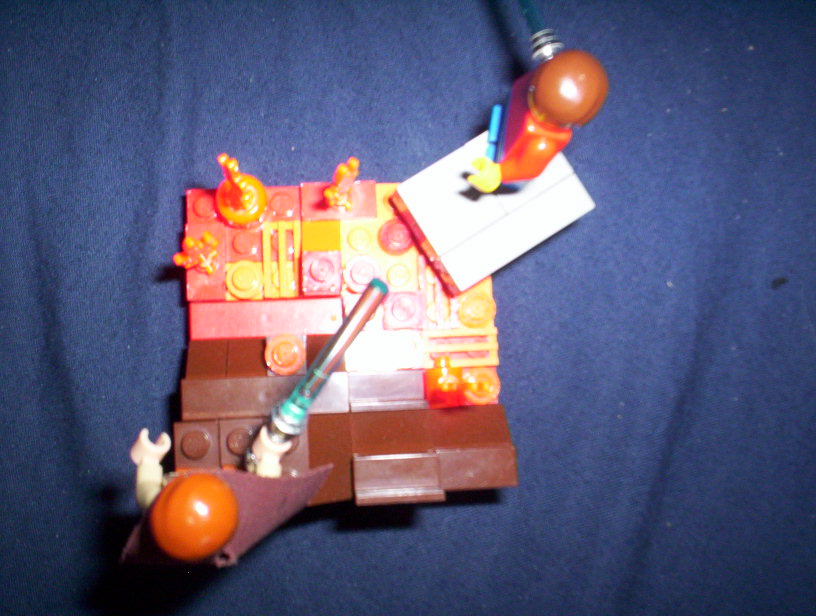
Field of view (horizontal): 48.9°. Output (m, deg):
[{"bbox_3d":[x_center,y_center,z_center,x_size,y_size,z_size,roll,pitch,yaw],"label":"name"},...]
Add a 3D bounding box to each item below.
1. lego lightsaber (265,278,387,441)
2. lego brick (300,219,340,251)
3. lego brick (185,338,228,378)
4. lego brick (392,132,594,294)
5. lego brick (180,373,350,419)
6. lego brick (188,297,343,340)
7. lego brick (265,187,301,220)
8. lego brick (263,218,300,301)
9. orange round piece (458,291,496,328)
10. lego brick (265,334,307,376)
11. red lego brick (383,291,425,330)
[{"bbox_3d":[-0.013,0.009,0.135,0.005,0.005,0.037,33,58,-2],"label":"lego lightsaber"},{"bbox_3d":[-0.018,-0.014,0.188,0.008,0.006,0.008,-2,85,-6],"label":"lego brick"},{"bbox_3d":[-0.041,0.010,0.184,0.008,0.007,0.008,-2,85,-5],"label":"lego brick"},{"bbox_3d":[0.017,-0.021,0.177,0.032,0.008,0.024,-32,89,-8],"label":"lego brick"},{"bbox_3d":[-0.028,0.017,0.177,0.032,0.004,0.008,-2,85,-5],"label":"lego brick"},{"bbox_3d":[-0.030,0.002,0.193,0.032,0.003,0.008,-2,86,-5],"label":"lego brick"},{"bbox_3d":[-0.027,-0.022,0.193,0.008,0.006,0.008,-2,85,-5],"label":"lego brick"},{"bbox_3d":[-0.026,-0.010,0.188,0.008,0.003,0.016,-2,86,-5],"label":"lego brick"},{"bbox_3d":[0.014,0.000,0.190,0.008,0.005,0.008,0,85,-5],"label":"orange round piece"},{"bbox_3d":[-0.025,0.009,0.182,0.008,0.005,0.008,-2,86,-5],"label":"lego brick"},{"bbox_3d":[-0.002,0.001,0.187,0.008,0.009,0.008,-2,86,-5],"label":"red lego brick"}]

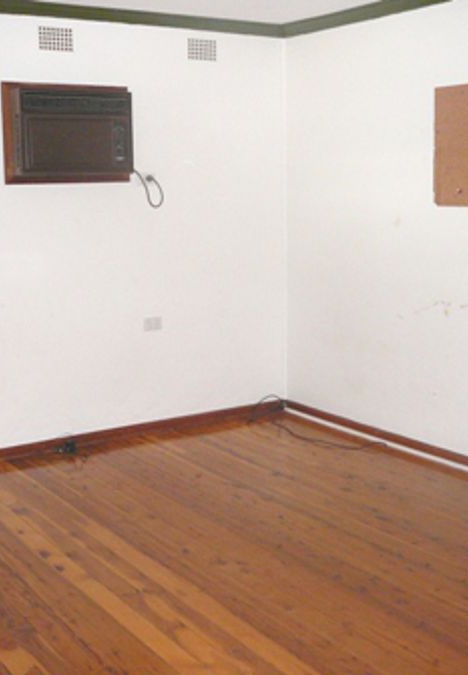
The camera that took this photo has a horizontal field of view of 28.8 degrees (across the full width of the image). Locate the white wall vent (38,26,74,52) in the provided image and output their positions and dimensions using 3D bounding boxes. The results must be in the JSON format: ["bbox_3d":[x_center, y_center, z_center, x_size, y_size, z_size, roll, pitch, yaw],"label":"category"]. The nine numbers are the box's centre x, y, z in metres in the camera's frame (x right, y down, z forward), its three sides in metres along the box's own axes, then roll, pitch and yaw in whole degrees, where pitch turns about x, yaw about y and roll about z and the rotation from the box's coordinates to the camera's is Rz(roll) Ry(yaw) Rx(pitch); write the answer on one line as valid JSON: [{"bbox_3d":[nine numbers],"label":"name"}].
[{"bbox_3d":[-0.976,-1.643,5.018,0.207,0.134,0.020,-7,12,-32],"label":"white wall vent"}]

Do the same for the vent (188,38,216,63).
[{"bbox_3d":[-0.189,-1.744,5.521,0.213,0.130,0.020,-7,12,-32],"label":"vent"}]

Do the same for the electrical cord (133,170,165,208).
[{"bbox_3d":[-0.517,-0.877,5.390,0.225,0.225,0.100,-7,12,-32],"label":"electrical cord"}]

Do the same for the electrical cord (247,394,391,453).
[{"bbox_3d":[0.475,0.519,5.665,0.400,0.140,1.080,-7,12,-32],"label":"electrical cord"}]

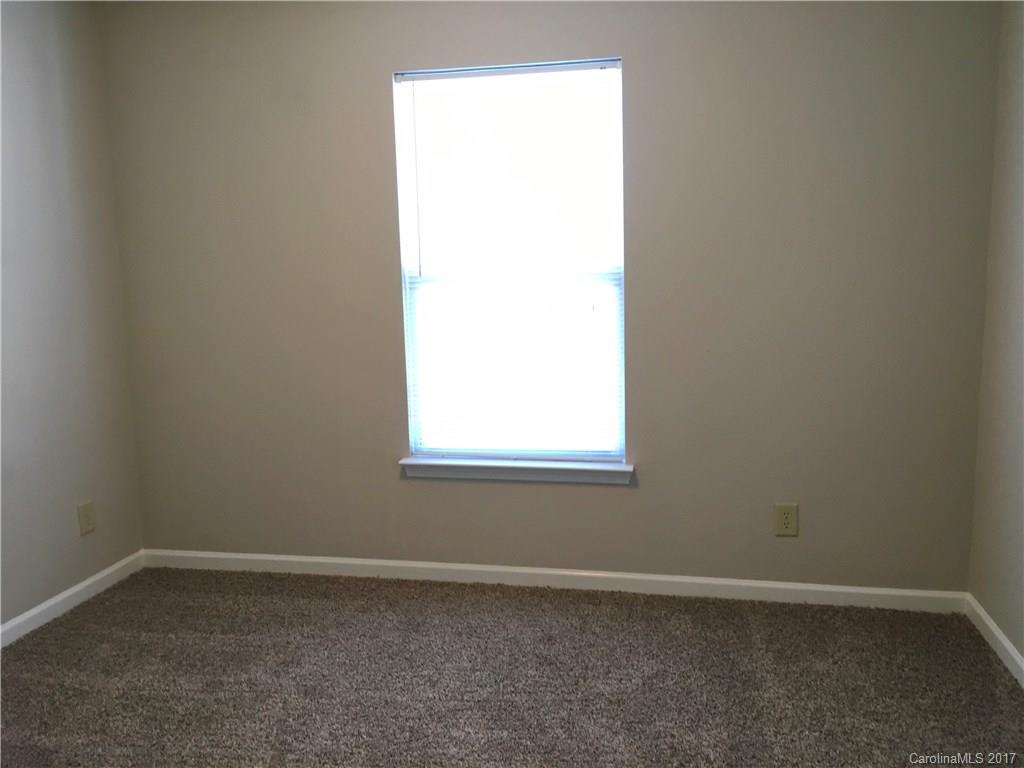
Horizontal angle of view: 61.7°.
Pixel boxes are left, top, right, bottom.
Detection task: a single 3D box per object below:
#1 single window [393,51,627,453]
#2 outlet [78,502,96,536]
[{"bbox_3d":[-0.001,-0.462,3.442,0.889,1.550,0.040,0,8,12],"label":"single window"},{"bbox_3d":[-1.759,0.557,3.554,0.008,0.122,0.078,0,8,12],"label":"outlet"}]

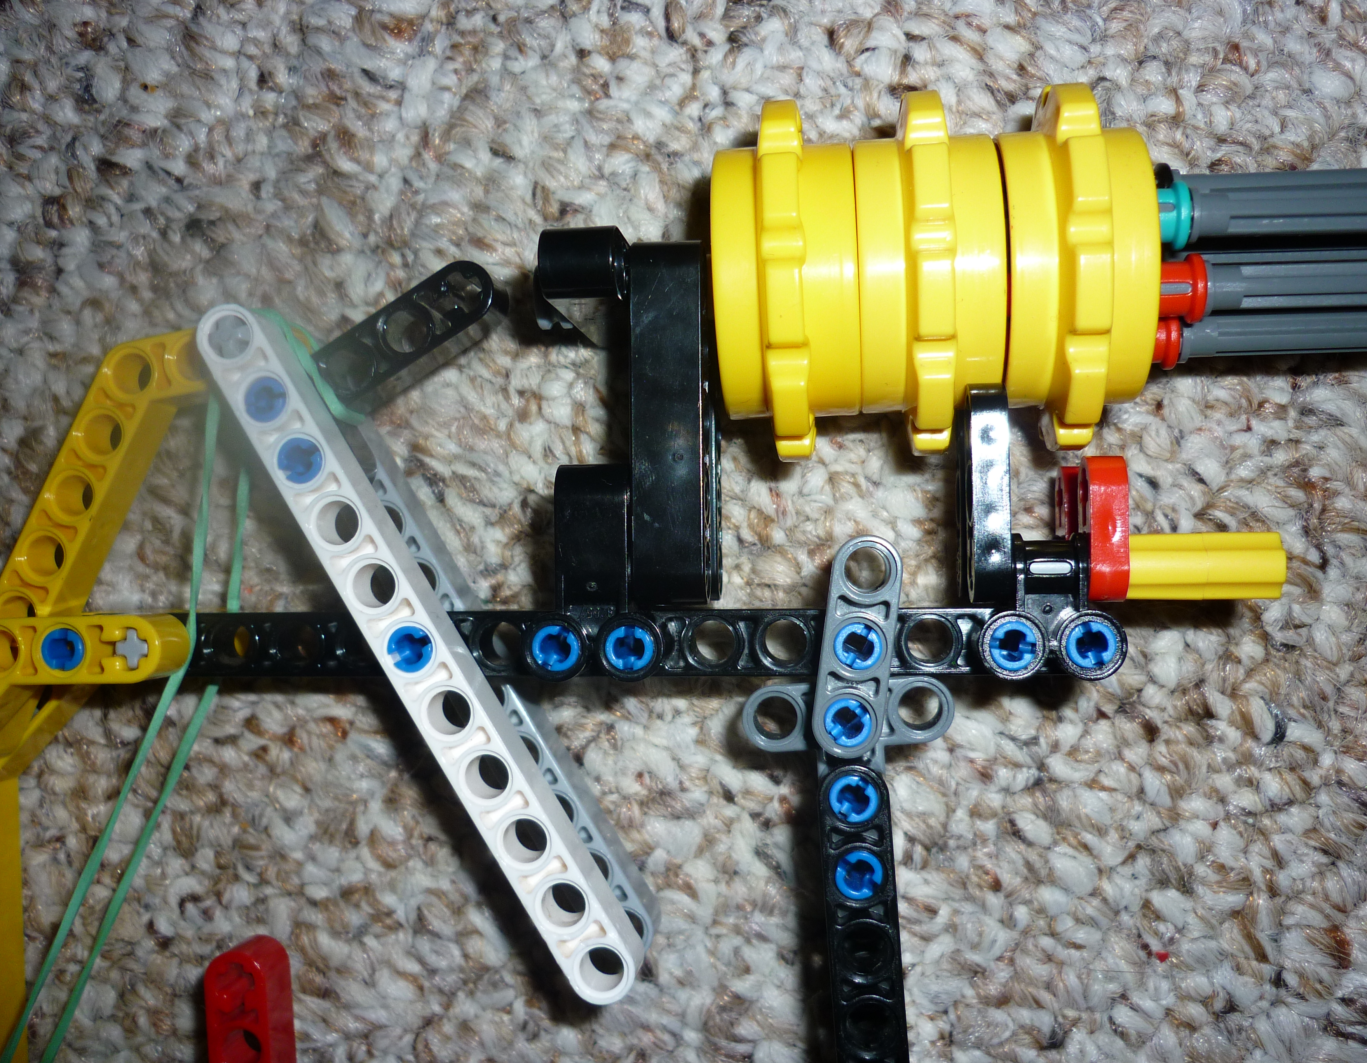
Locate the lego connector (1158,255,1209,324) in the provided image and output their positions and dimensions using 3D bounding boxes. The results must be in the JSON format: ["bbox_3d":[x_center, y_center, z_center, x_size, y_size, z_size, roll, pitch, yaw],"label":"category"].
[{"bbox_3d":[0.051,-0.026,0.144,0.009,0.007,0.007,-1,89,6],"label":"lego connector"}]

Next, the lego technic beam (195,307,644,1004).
[{"bbox_3d":[-0.029,0.013,0.151,0.007,0.008,0.087,-32,86,5],"label":"lego technic beam"}]

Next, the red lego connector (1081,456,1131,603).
[{"bbox_3d":[0.044,0.000,0.143,0.004,0.007,0.015,-1,89,6],"label":"red lego connector"}]

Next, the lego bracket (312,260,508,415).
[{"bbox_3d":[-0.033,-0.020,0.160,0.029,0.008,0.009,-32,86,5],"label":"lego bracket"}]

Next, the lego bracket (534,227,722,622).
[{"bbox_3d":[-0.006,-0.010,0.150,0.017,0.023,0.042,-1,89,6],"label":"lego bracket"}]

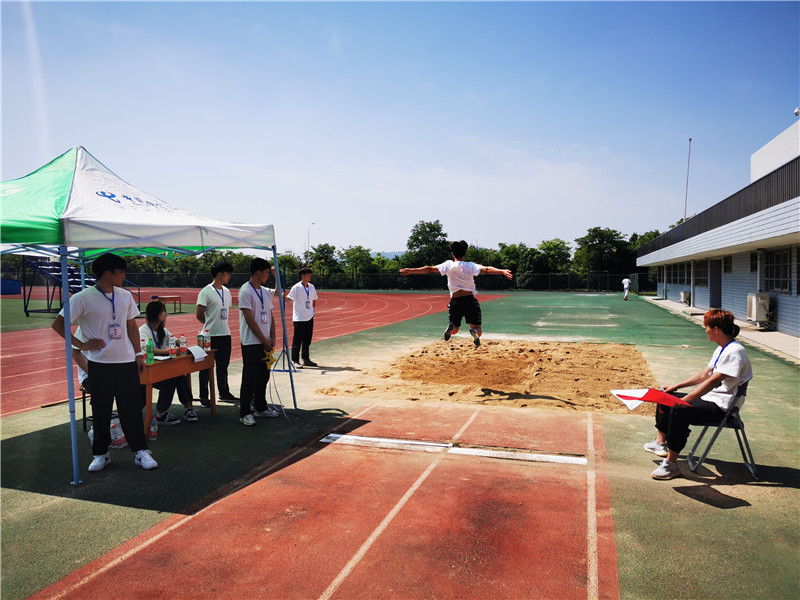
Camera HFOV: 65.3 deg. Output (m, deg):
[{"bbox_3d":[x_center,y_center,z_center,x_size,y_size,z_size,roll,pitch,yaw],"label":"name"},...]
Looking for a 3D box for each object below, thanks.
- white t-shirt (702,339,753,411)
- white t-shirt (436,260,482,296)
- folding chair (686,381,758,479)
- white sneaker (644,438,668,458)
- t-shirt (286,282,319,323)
[{"bbox_3d":[2.670,0.615,5.080,0.380,0.560,0.490,1,2,21],"label":"white t-shirt"},{"bbox_3d":[0.810,-0.286,8.500,0.620,0.510,0.320,0,2,12],"label":"white t-shirt"},{"bbox_3d":[2.619,0.985,5.081,0.480,0.770,0.450,1,2,23],"label":"folding chair"},{"bbox_3d":[2.280,1.296,5.468,0.265,0.120,0.100,2,3,36],"label":"white sneaker"},{"bbox_3d":[-1.687,0.038,10.850,0.510,0.660,0.290,-1,3,-37],"label":"t-shirt"}]

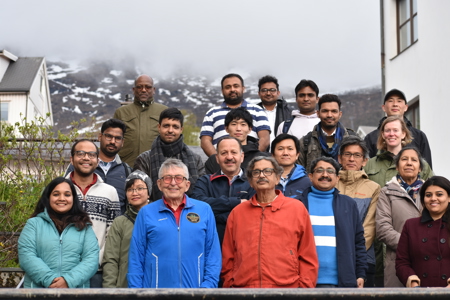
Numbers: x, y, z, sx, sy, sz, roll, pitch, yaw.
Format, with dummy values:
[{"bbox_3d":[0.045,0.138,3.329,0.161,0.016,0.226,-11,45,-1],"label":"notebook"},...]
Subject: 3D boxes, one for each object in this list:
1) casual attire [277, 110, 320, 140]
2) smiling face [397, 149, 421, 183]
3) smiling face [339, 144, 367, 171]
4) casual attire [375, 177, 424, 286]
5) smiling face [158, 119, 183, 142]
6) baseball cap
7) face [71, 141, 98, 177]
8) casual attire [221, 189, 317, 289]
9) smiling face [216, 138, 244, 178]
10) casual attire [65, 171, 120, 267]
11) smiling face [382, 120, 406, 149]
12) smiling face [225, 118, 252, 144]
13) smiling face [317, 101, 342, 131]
[{"bbox_3d":[0.610,0.003,9.950,0.460,0.620,0.270,-1,-9,4],"label":"casual attire"},{"bbox_3d":[1.139,0.096,8.150,0.155,0.215,0.185,-1,-14,8],"label":"smiling face"},{"bbox_3d":[0.847,0.046,8.650,0.180,0.190,0.160,-1,-4,9],"label":"smiling face"},{"bbox_3d":[1.175,0.594,8.322,0.480,0.850,0.300,0,-10,0],"label":"casual attire"},{"bbox_3d":[-0.379,-0.143,9.150,0.165,0.190,0.160,0,-4,-3],"label":"smiling face"},{"bbox_3d":[1.293,-0.412,9.950,0.178,0.120,0.240,-1,-15,4],"label":"baseball cap"},{"bbox_3d":[-0.896,0.054,8.400,0.178,0.235,0.200,5,-9,-5],"label":"face"},{"bbox_3d":[0.274,0.557,7.900,0.580,0.640,0.320,-2,-9,10],"label":"casual attire"},{"bbox_3d":[0.036,0.049,8.500,0.180,0.235,0.200,0,-10,0],"label":"smiling face"},{"bbox_3d":[-0.876,0.468,8.241,0.460,0.650,0.280,0,-10,0],"label":"casual attire"},{"bbox_3d":[1.188,-0.109,9.200,0.160,0.190,0.150,-1,-4,9],"label":"smiling face"},{"bbox_3d":[0.097,-0.163,9.100,0.180,0.210,0.200,0,-10,0],"label":"smiling face"},{"bbox_3d":[0.758,-0.264,9.500,0.170,0.210,0.160,0,-4,3],"label":"smiling face"}]

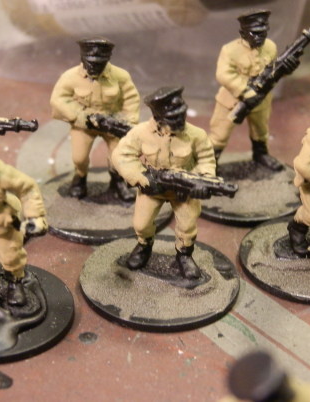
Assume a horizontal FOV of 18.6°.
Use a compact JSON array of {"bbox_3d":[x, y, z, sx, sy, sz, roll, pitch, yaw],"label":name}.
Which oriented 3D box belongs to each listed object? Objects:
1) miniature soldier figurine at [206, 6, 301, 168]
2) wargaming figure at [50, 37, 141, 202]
[{"bbox_3d":[0.019,-0.021,0.175,0.018,0.030,0.014,-11,33,-21],"label":"miniature soldier figurine"},{"bbox_3d":[-0.011,-0.014,0.165,0.017,0.030,0.012,-2,30,-5],"label":"wargaming figure"}]

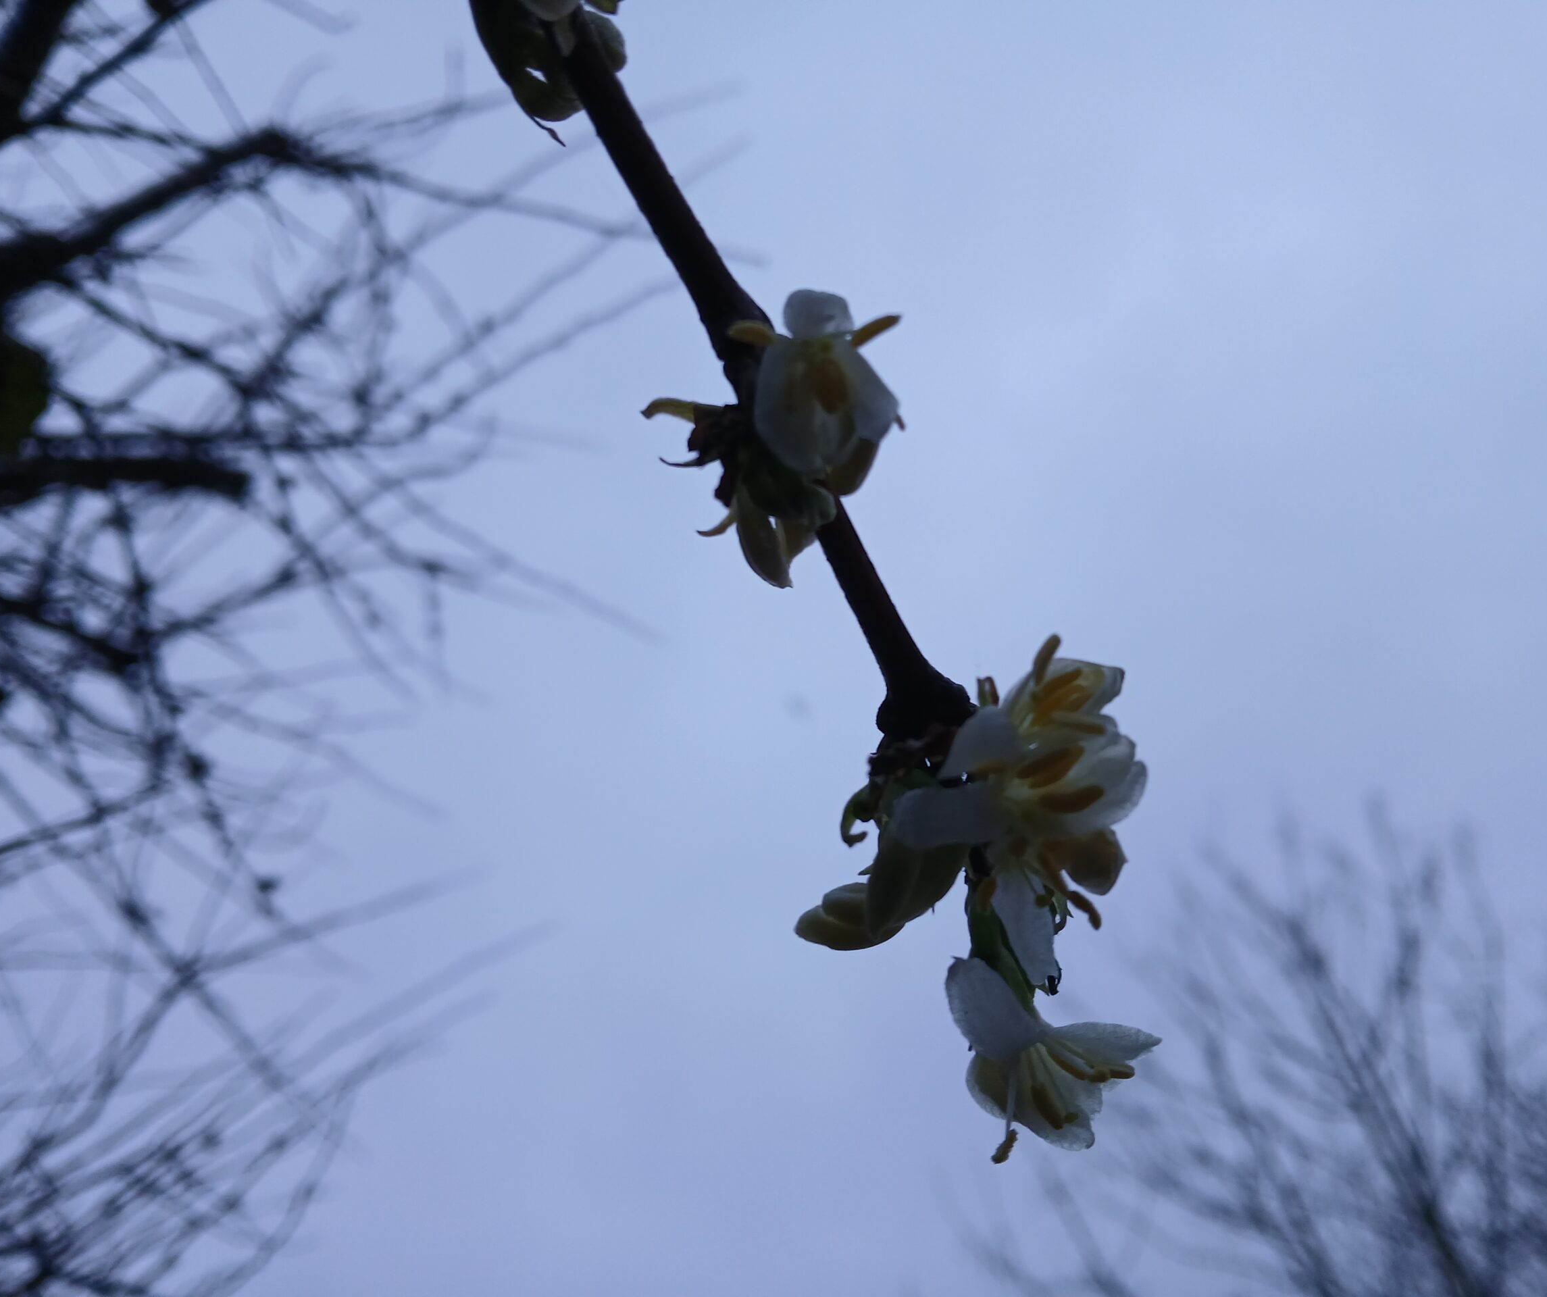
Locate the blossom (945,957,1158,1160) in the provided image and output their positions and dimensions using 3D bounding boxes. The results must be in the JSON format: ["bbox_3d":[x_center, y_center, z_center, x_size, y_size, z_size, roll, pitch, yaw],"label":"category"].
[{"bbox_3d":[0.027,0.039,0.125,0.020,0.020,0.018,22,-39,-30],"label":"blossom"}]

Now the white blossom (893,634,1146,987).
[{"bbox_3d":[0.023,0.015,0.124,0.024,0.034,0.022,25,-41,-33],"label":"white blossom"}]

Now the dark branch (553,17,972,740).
[{"bbox_3d":[-0.002,-0.026,0.126,0.009,0.077,0.007,-27,-5,0],"label":"dark branch"}]

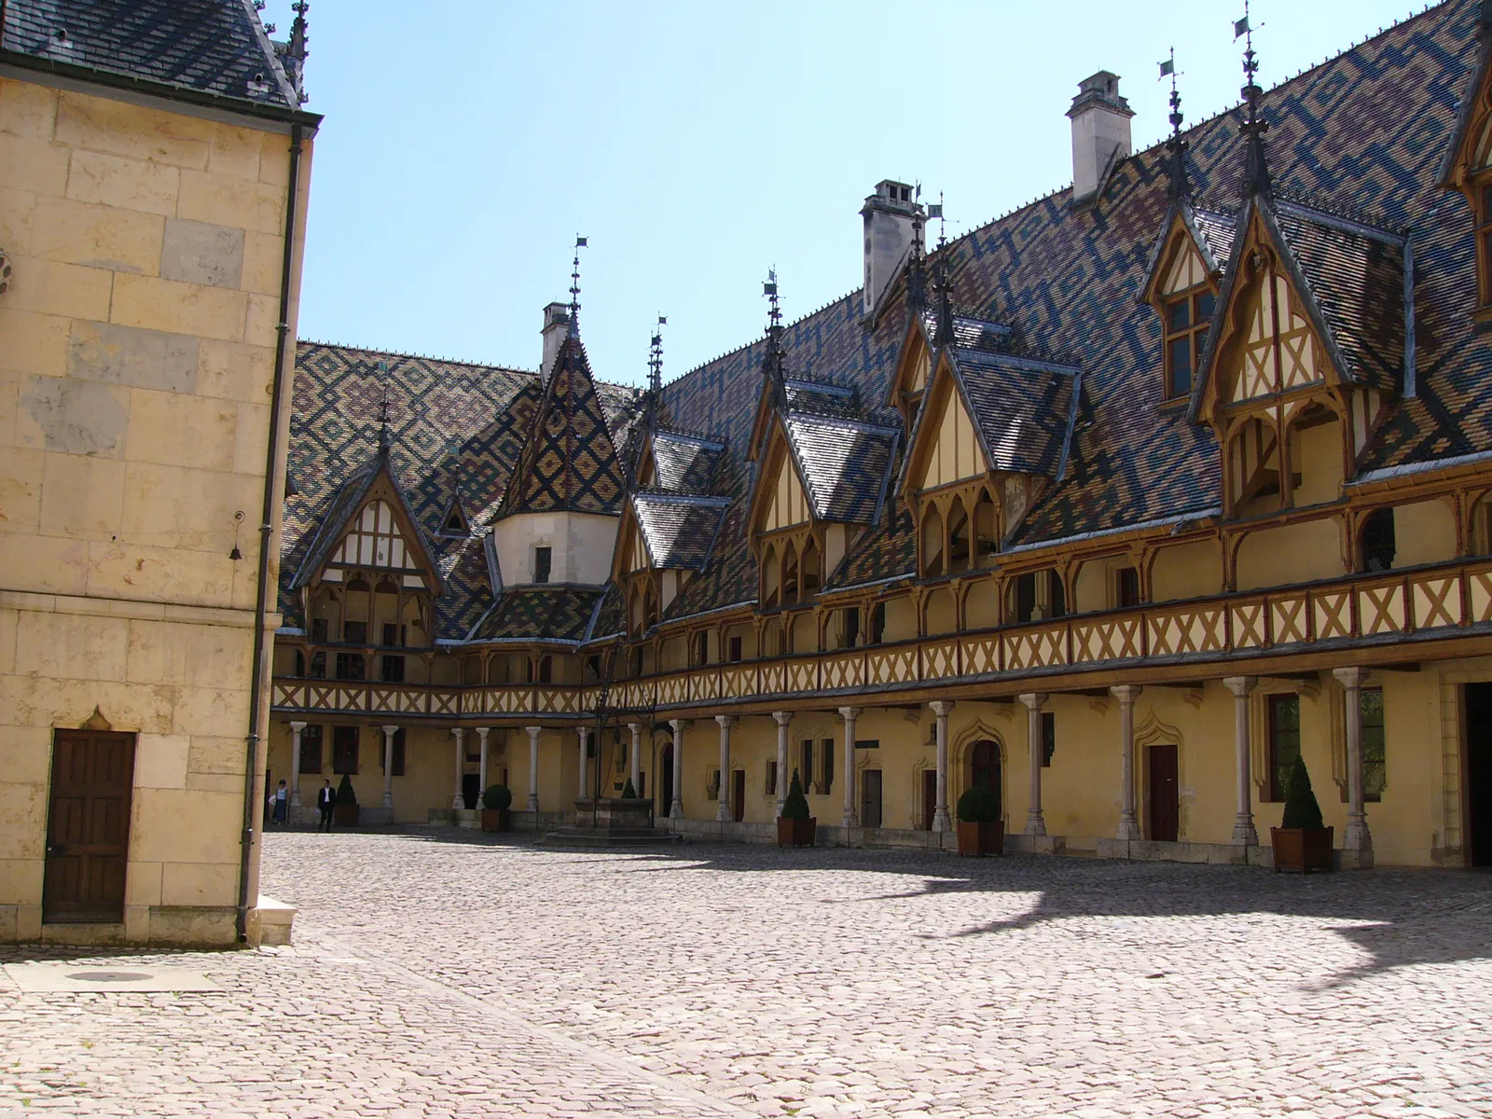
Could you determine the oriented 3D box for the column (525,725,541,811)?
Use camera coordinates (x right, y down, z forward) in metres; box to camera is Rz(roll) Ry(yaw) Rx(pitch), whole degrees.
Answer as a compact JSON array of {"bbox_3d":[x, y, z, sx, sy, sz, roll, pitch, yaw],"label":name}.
[{"bbox_3d":[-8.312,8.207,60.632,0.510,3.250,0.510,6,-10,-28],"label":"column"}]

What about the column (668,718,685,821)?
[{"bbox_3d":[-2.323,7.098,52.585,0.510,3.250,0.510,1,-9,0],"label":"column"}]

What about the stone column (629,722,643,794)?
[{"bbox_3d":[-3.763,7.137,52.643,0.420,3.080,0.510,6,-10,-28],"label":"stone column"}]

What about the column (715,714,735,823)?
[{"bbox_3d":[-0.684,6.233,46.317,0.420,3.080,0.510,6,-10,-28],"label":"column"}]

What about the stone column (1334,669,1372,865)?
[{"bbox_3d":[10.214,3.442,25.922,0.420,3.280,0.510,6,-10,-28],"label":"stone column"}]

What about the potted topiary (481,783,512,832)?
[{"bbox_3d":[-8.567,8.525,53.291,0.950,1.620,0.950,-3,-10,25],"label":"potted topiary"}]

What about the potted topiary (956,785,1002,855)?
[{"bbox_3d":[5.262,5.871,34.800,0.870,1.520,0.870,6,-10,-28],"label":"potted topiary"}]

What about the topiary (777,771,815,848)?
[{"bbox_3d":[1.415,6.876,43.000,0.770,2.125,0.770,6,-10,-28],"label":"topiary"}]

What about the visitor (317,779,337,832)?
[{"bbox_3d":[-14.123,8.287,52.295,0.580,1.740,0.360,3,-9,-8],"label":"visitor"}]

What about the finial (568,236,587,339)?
[{"bbox_3d":[-7.056,-11.448,64.787,0.750,4.400,0.420,1,-9,0],"label":"finial"}]

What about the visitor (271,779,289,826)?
[{"bbox_3d":[-17.753,9.273,59.200,0.580,1.692,0.400,2,-9,-8],"label":"visitor"}]

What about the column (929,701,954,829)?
[{"bbox_3d":[4.946,5.178,39.077,0.510,3.250,0.510,6,-10,-28],"label":"column"}]

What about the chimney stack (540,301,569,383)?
[{"bbox_3d":[-9.330,-10.484,76.200,1.000,4.201,1.400,6,-10,-28],"label":"chimney stack"}]

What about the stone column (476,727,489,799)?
[{"bbox_3d":[-10.635,8.470,62.668,0.510,3.250,0.510,6,-10,-28],"label":"stone column"}]

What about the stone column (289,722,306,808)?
[{"bbox_3d":[-17.409,7.959,60.249,0.510,3.250,0.510,6,-10,-28],"label":"stone column"}]

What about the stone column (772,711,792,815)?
[{"bbox_3d":[1.101,6.194,46.222,0.510,3.250,0.510,1,-9,0],"label":"stone column"}]

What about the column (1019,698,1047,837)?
[{"bbox_3d":[6.680,4.720,35.854,0.510,3.250,0.510,6,-10,-28],"label":"column"}]

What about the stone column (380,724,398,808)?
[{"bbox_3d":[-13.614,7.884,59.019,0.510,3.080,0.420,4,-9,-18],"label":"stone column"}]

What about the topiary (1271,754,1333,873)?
[{"bbox_3d":[9.287,4.234,25.892,0.700,1.940,0.700,6,-10,-28],"label":"topiary"}]

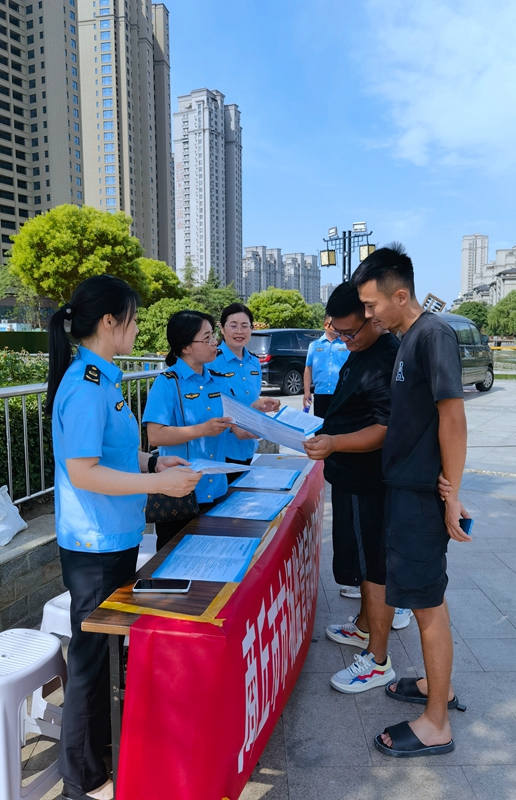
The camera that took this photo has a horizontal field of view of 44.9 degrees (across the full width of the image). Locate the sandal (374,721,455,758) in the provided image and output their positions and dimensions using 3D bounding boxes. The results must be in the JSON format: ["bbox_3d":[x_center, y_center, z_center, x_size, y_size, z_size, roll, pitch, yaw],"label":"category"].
[{"bbox_3d":[0.553,1.184,2.212,0.285,0.090,0.108,-1,7,-7],"label":"sandal"}]

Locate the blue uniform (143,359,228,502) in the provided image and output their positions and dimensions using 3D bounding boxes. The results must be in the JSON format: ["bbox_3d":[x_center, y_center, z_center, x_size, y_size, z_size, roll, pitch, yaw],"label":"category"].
[{"bbox_3d":[-0.295,0.124,2.651,0.260,0.600,0.430,5,9,39],"label":"blue uniform"}]

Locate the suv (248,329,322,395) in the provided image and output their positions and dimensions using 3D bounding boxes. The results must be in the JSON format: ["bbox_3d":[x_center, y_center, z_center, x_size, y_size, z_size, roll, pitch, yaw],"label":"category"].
[{"bbox_3d":[1.438,-1.244,18.766,1.900,1.810,5.100,7,10,44],"label":"suv"}]

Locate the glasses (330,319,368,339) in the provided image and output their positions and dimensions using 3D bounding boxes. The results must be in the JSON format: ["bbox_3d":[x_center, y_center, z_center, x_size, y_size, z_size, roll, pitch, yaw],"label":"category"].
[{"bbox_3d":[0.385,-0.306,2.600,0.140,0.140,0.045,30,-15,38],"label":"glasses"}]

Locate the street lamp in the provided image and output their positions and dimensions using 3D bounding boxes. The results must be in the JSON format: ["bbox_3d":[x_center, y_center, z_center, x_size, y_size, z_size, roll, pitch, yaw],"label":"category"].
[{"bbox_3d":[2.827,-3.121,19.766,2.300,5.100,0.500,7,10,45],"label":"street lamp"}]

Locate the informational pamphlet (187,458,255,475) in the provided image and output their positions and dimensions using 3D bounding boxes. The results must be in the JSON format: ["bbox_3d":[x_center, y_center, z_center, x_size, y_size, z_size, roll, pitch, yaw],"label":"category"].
[{"bbox_3d":[-0.149,0.211,2.000,0.260,0.050,0.310,-2,7,-14],"label":"informational pamphlet"}]

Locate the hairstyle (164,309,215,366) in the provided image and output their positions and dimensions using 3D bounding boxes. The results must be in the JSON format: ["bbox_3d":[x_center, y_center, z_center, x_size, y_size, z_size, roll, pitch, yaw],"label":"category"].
[{"bbox_3d":[-0.291,-0.265,2.650,0.210,0.250,0.180,4,8,30],"label":"hairstyle"}]

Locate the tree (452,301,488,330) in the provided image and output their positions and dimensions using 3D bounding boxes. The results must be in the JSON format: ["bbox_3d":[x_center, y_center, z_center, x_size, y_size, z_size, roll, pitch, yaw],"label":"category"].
[{"bbox_3d":[29.968,-11.070,88.000,5.800,5.900,5.800,0,7,0],"label":"tree"}]

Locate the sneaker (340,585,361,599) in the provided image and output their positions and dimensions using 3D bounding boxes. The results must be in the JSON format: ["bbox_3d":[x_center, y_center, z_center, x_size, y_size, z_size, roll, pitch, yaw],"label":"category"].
[{"bbox_3d":[0.594,1.020,3.426,0.285,0.110,0.105,1,7,12],"label":"sneaker"}]

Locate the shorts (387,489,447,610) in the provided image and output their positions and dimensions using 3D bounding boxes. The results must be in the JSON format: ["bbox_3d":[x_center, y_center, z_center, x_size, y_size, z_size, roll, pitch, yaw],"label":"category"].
[{"bbox_3d":[0.576,0.447,2.316,0.270,0.510,0.400,0,7,6],"label":"shorts"}]

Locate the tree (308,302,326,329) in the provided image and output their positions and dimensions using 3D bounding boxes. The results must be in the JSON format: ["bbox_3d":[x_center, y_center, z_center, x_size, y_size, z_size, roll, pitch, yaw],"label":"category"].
[{"bbox_3d":[3.699,-4.651,39.730,3.400,3.100,3.400,0,7,0],"label":"tree"}]

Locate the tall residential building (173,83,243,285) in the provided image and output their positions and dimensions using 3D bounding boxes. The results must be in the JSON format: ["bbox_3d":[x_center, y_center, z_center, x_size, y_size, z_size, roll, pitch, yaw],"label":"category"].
[{"bbox_3d":[-23.758,-85.823,296.126,20.000,106.000,26.000,4,8,35],"label":"tall residential building"}]

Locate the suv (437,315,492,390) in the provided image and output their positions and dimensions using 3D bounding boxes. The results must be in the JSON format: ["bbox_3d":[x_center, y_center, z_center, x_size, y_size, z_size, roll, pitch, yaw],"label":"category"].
[{"bbox_3d":[3.677,-1.065,14.203,1.840,1.850,4.800,5,9,41],"label":"suv"}]

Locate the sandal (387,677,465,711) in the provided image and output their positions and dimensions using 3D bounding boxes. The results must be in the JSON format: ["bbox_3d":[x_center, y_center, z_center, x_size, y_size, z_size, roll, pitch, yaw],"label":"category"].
[{"bbox_3d":[0.679,1.178,2.536,0.290,0.085,0.115,2,7,19],"label":"sandal"}]

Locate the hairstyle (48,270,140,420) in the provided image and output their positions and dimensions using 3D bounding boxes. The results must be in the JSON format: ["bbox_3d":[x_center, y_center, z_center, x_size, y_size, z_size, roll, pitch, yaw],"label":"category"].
[{"bbox_3d":[-0.491,-0.163,1.830,0.260,0.410,0.190,-3,8,-19],"label":"hairstyle"}]

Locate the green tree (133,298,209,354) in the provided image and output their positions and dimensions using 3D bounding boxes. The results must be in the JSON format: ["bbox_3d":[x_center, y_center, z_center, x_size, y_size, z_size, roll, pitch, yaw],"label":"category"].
[{"bbox_3d":[-3.377,-2.546,23.864,3.100,2.620,3.000,0,7,0],"label":"green tree"}]

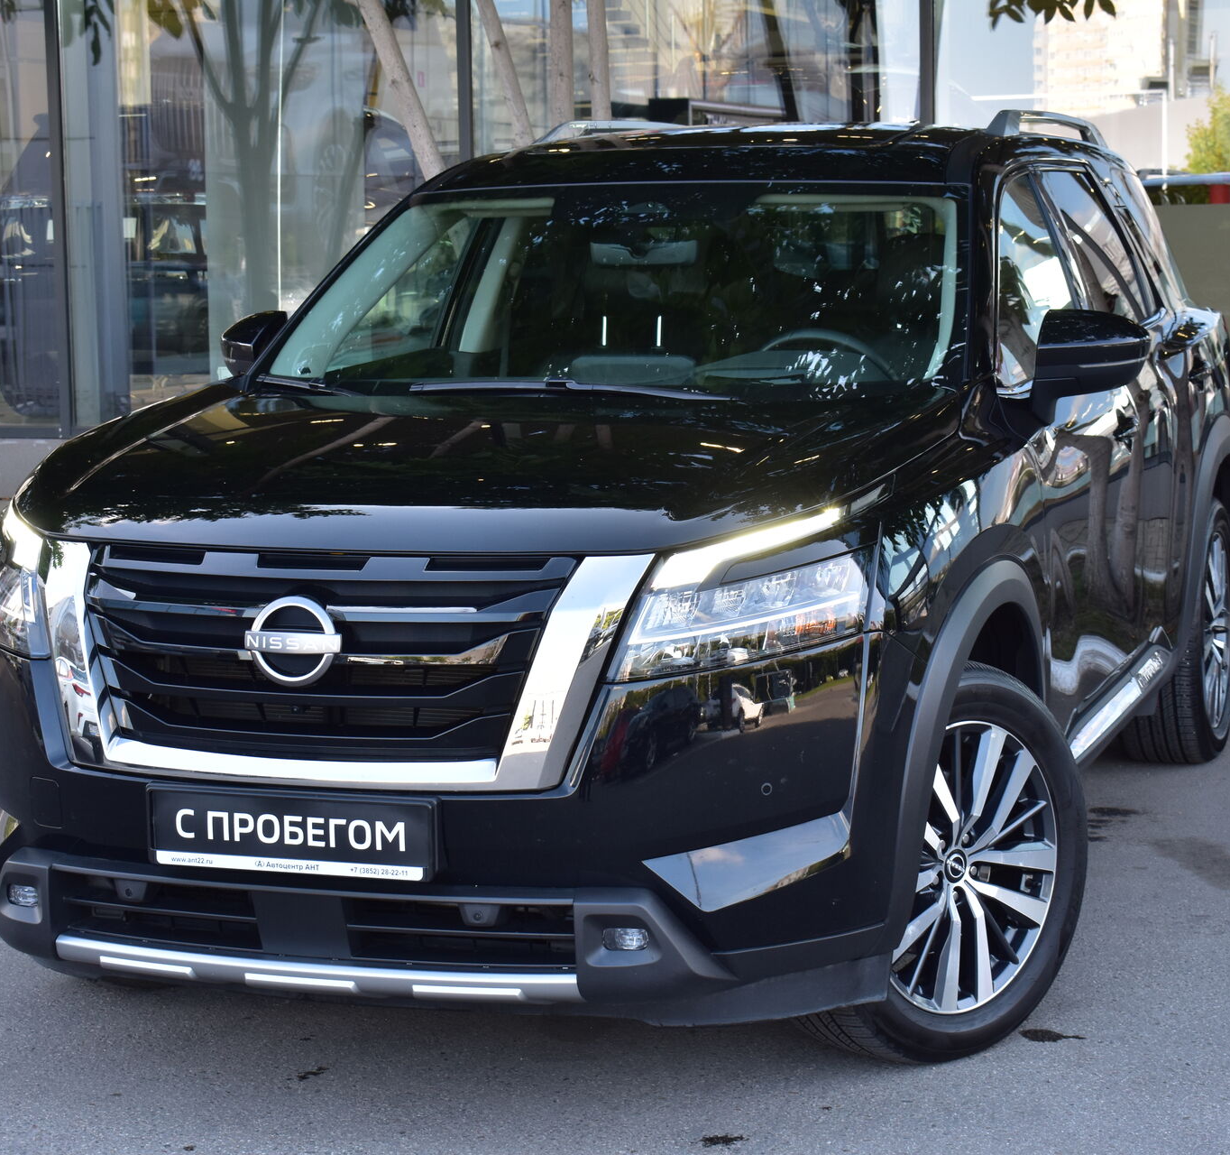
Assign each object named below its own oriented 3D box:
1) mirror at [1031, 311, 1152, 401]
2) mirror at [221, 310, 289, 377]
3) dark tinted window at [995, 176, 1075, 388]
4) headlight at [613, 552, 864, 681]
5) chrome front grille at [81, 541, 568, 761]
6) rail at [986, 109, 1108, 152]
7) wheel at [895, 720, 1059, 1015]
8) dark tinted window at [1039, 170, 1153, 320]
[{"bbox_3d":[0.981,-0.465,6.018,0.250,0.200,0.200,2,8,20],"label":"mirror"},{"bbox_3d":[-0.855,-0.514,6.689,0.250,0.200,0.200,2,8,20],"label":"mirror"},{"bbox_3d":[0.882,-0.655,6.286,0.060,0.470,0.950,-15,2,21],"label":"dark tinted window"},{"bbox_3d":[0.214,0.052,4.749,0.460,0.210,0.250,-1,8,2],"label":"headlight"},{"bbox_3d":[-0.511,0.142,4.837,0.970,0.390,0.190,2,8,20],"label":"chrome front grille"},{"bbox_3d":[1.150,-1.173,7.609,0.070,0.100,1.660,2,8,20],"label":"rail"},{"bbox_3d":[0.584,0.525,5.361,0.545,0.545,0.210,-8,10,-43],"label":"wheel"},{"bbox_3d":[1.210,-0.796,7.188,0.060,0.450,0.900,-15,2,21],"label":"dark tinted window"}]

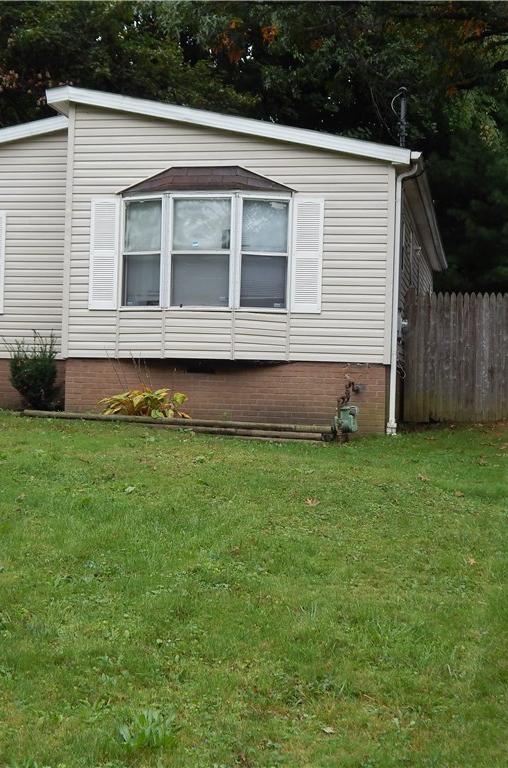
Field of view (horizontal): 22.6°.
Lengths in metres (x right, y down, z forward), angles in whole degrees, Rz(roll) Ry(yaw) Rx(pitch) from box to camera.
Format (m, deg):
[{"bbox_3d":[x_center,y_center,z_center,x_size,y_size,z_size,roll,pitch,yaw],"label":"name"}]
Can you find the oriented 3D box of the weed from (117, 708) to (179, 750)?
[{"bbox_3d":[-0.377,1.221,4.500,0.216,0.112,0.194,2,-1,0],"label":"weed"}]

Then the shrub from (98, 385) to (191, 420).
[{"bbox_3d":[-1.308,0.208,15.200,1.108,0.372,0.942,2,-1,12],"label":"shrub"}]

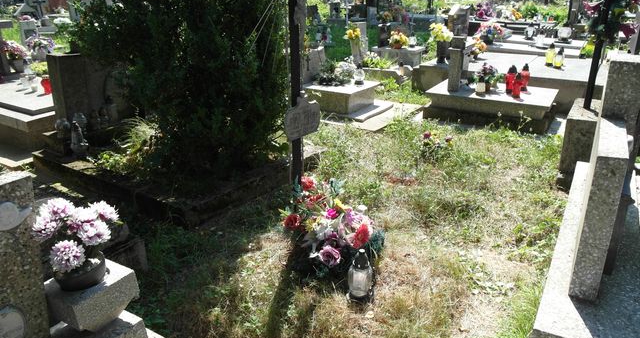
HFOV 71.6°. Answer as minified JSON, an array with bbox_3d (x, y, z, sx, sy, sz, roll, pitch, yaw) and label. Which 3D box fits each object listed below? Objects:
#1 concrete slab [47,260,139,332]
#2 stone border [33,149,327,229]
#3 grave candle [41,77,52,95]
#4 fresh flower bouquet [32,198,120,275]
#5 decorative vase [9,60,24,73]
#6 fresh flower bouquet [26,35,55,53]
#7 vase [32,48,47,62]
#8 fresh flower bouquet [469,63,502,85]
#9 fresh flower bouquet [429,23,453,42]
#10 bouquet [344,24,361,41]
[{"bbox_3d":[-0.930,0.490,1.806,0.234,0.114,0.260,12,25,29],"label":"concrete slab"},{"bbox_3d":[-1.221,-0.090,3.816,2.000,0.170,1.430,12,25,29],"label":"stone border"},{"bbox_3d":[-3.009,-0.911,4.900,0.125,0.210,0.125,0,22,0],"label":"grave candle"},{"bbox_3d":[-0.947,0.262,1.725,0.310,0.250,0.270,-14,26,-30],"label":"fresh flower bouquet"},{"bbox_3d":[-4.091,-1.400,6.000,0.200,0.200,0.200,0,22,0],"label":"decorative vase"},{"bbox_3d":[-3.979,-1.769,6.305,0.360,0.250,0.320,-13,26,-29],"label":"fresh flower bouquet"},{"bbox_3d":[-4.109,-1.677,6.500,0.200,0.200,0.200,-13,24,-29],"label":"vase"},{"bbox_3d":[1.958,-1.106,5.250,0.390,0.260,0.340,7,22,19],"label":"fresh flower bouquet"},{"bbox_3d":[1.745,-1.977,6.426,0.330,0.270,0.300,6,23,13],"label":"fresh flower bouquet"},{"bbox_3d":[0.542,-2.276,7.400,0.270,0.310,0.250,1,21,4],"label":"bouquet"}]

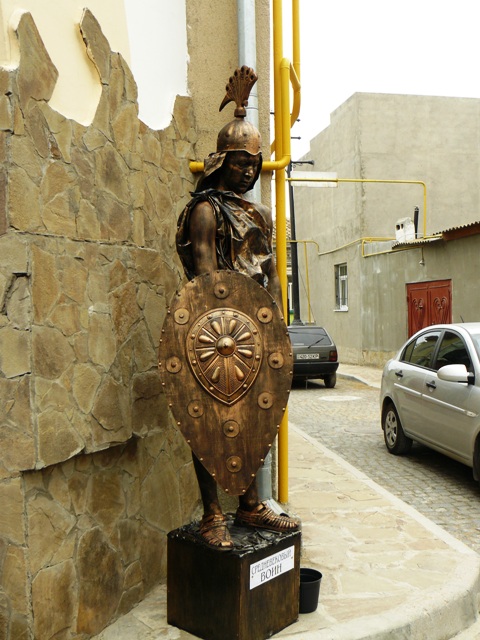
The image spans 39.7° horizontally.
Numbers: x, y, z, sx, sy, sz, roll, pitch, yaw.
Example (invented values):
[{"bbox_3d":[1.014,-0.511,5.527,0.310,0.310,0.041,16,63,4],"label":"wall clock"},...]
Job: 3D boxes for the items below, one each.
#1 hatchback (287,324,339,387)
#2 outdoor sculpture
[{"bbox_3d":[1.270,0.900,16.750,1.570,1.420,3.720,-1,0,-9],"label":"hatchback"},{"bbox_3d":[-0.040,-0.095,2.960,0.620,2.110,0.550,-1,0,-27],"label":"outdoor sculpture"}]

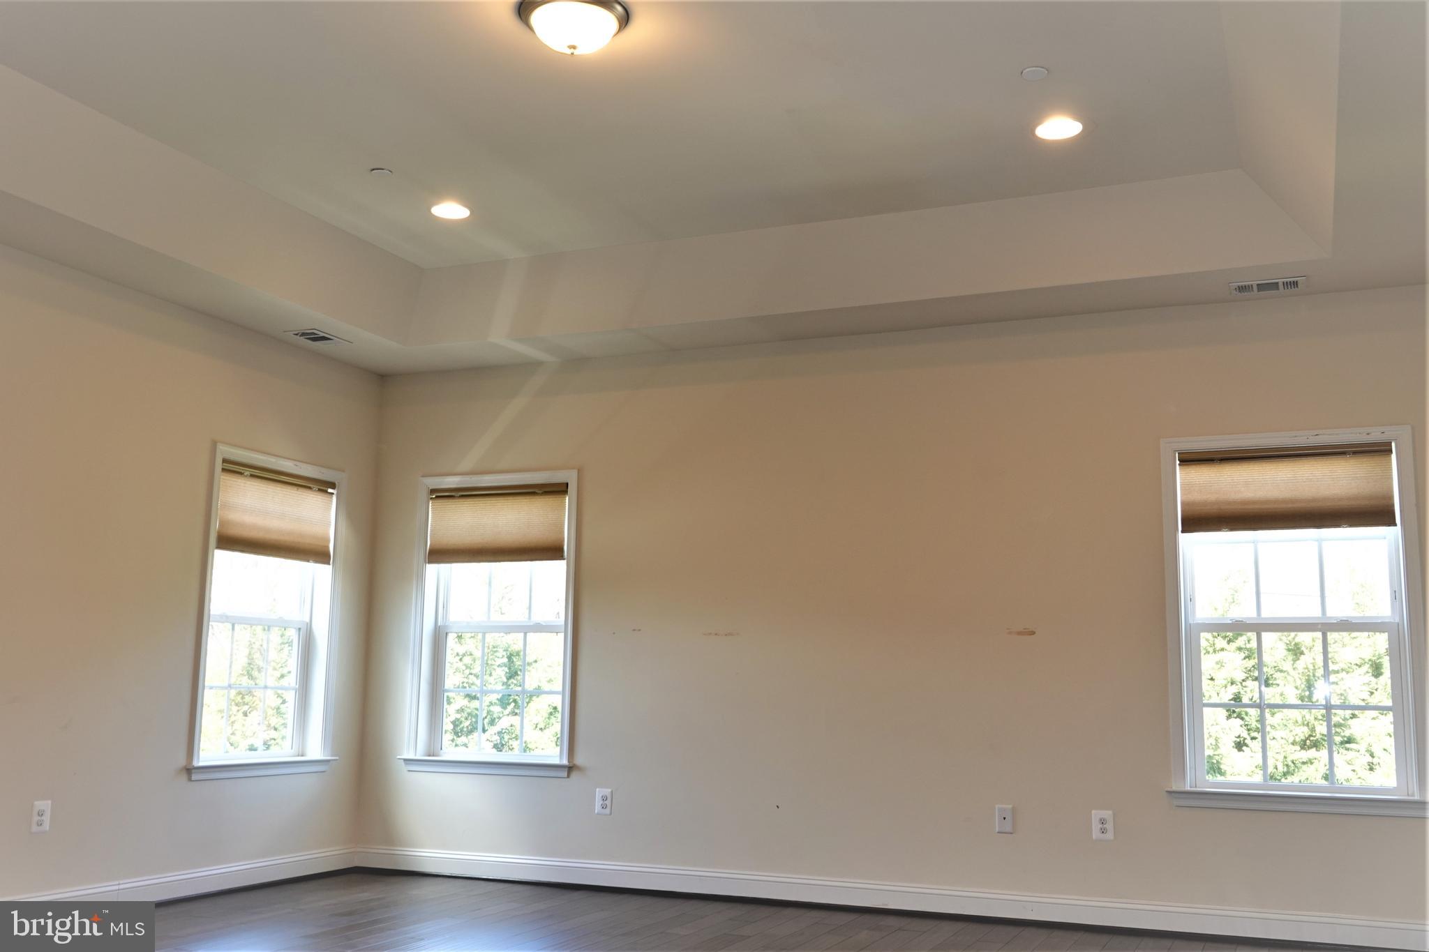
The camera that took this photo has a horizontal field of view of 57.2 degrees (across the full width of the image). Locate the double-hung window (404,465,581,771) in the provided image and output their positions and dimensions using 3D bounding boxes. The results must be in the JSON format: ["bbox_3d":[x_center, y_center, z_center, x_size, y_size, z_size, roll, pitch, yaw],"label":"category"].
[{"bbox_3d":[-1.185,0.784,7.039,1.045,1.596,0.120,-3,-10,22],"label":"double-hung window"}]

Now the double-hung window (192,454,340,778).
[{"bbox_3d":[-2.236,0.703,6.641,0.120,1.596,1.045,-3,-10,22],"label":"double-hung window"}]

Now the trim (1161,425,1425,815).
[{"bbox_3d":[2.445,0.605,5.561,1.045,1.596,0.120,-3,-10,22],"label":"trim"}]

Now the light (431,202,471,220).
[{"bbox_3d":[-1.145,-1.147,5.684,0.175,0.030,0.175,1,-9,0],"label":"light"}]

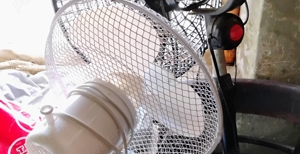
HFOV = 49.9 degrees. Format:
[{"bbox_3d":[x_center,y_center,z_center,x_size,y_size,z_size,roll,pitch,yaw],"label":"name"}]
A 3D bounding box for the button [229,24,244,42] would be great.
[{"bbox_3d":[0.137,-0.072,0.518,0.027,0.027,0.010,-12,20,-17],"label":"button"}]

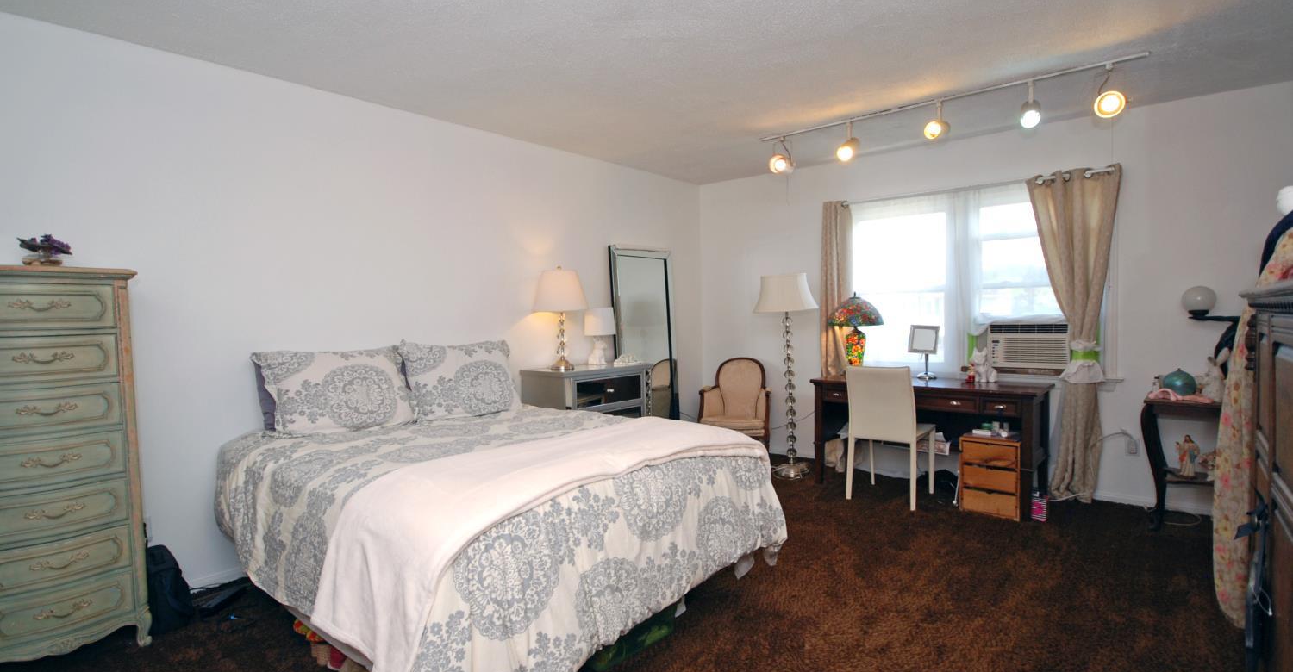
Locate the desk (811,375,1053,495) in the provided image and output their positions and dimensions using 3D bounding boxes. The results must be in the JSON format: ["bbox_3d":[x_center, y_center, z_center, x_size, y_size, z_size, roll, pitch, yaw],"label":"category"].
[{"bbox_3d":[1.885,0.681,3.687,1.347,0.750,0.540,1,4,41],"label":"desk"}]

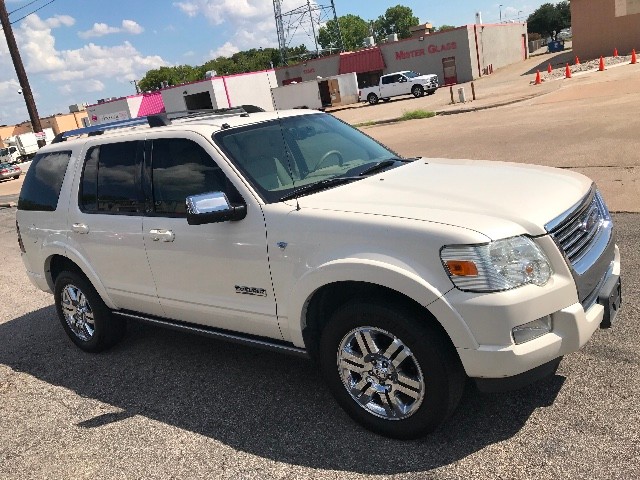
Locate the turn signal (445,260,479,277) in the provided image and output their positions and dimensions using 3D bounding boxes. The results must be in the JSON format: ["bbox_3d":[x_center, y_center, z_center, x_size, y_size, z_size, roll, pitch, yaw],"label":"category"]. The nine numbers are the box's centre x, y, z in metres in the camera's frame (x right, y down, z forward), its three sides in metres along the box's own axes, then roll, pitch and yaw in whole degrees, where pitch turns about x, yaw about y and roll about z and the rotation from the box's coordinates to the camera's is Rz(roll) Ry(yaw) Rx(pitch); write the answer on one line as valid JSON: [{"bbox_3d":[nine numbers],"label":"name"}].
[{"bbox_3d":[0.610,0.124,2.237,0.115,0.067,0.045,-5,12,13],"label":"turn signal"}]

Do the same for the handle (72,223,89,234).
[{"bbox_3d":[-1.730,-0.078,3.754,0.190,0.075,0.050,2,17,38],"label":"handle"}]

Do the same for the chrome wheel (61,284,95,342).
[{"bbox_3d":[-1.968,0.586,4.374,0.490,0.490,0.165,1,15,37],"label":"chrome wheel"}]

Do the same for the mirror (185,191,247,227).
[{"bbox_3d":[-0.585,-0.168,2.857,0.190,0.170,0.240,1,15,37],"label":"mirror"}]

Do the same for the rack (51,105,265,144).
[{"bbox_3d":[-1.319,-0.985,4.325,1.600,0.130,1.160,2,17,38],"label":"rack"}]

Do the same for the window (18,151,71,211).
[{"bbox_3d":[-2.283,-0.472,4.273,0.870,0.470,0.090,2,0,38],"label":"window"}]

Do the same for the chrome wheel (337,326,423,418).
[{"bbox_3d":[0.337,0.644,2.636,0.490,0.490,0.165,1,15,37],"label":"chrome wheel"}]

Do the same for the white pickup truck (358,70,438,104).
[{"bbox_3d":[5.786,-11.269,38.272,5.890,1.960,2.100,3,18,40],"label":"white pickup truck"}]

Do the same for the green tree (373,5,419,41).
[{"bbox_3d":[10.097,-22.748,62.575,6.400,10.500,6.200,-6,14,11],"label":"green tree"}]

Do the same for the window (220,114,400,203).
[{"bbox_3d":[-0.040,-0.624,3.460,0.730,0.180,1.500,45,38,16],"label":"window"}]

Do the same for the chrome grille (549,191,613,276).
[{"bbox_3d":[1.337,-0.102,2.577,0.170,0.350,0.880,-13,7,40],"label":"chrome grille"}]

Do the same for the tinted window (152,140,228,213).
[{"bbox_3d":[-0.795,-0.403,3.184,0.760,0.500,0.060,1,0,37],"label":"tinted window"}]

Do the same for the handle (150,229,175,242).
[{"bbox_3d":[-1.016,-0.029,3.303,0.230,0.075,0.055,1,15,37],"label":"handle"}]

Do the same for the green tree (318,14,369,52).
[{"bbox_3d":[3.651,-24.541,70.000,7.000,12.000,7.000,-7,12,5],"label":"green tree"}]

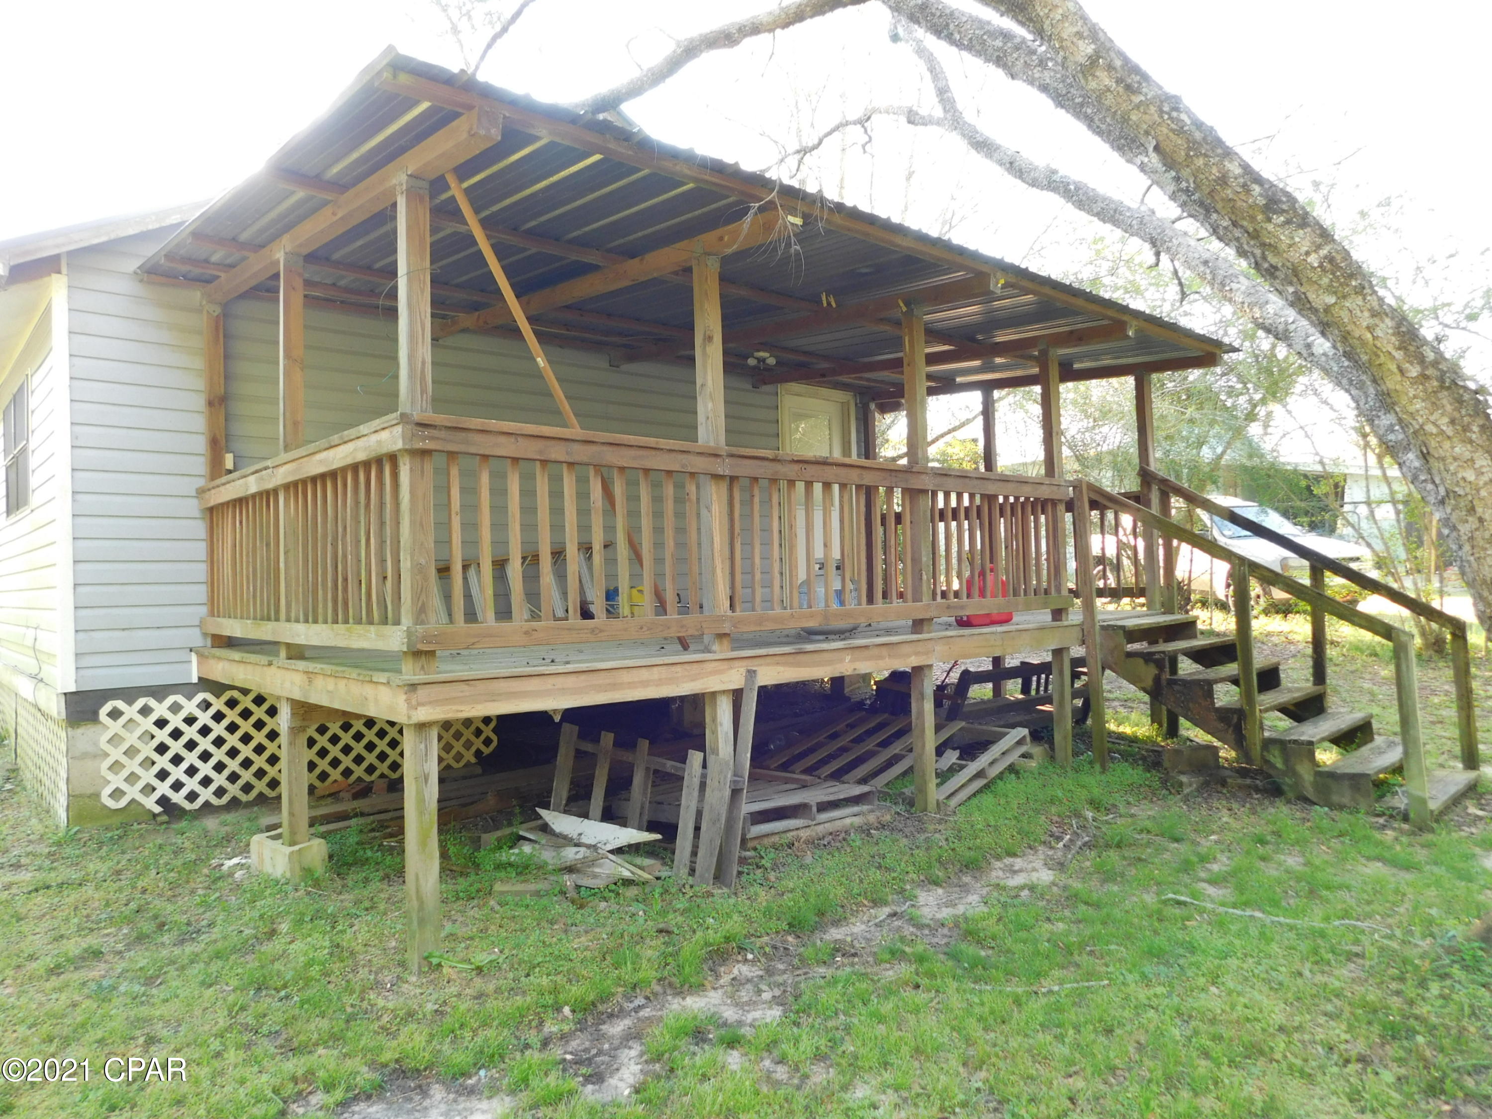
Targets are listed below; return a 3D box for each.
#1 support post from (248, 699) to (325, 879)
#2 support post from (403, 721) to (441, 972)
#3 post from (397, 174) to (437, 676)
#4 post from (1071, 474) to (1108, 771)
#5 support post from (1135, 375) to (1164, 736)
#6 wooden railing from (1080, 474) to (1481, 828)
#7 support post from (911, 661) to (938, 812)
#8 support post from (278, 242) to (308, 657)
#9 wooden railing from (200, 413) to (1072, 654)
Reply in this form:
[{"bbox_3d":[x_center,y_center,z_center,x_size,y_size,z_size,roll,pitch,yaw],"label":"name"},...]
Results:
[{"bbox_3d":[-2.183,1.071,4.746,0.195,0.840,0.420,0,-2,-42],"label":"support post"},{"bbox_3d":[-1.182,1.032,3.620,0.089,0.880,0.089,0,-2,-42],"label":"support post"},{"bbox_3d":[-1.214,-0.486,3.659,0.089,1.822,0.089,0,-2,-42],"label":"post"},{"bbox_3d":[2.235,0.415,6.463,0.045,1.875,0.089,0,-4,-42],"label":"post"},{"bbox_3d":[3.006,-0.066,7.405,0.090,2.650,0.089,0,-2,-42],"label":"support post"},{"bbox_3d":[3.201,0.361,6.202,1.180,2.080,2.000,0,-2,-42],"label":"wooden railing"},{"bbox_3d":[0.990,0.993,5.560,0.089,0.800,0.089,0,-2,-42],"label":"support post"},{"bbox_3d":[-2.170,-0.484,4.731,0.089,1.912,0.089,0,-2,-42],"label":"support post"},{"bbox_3d":[-0.515,-0.048,6.162,4.540,0.849,3.000,0,-2,-42],"label":"wooden railing"}]

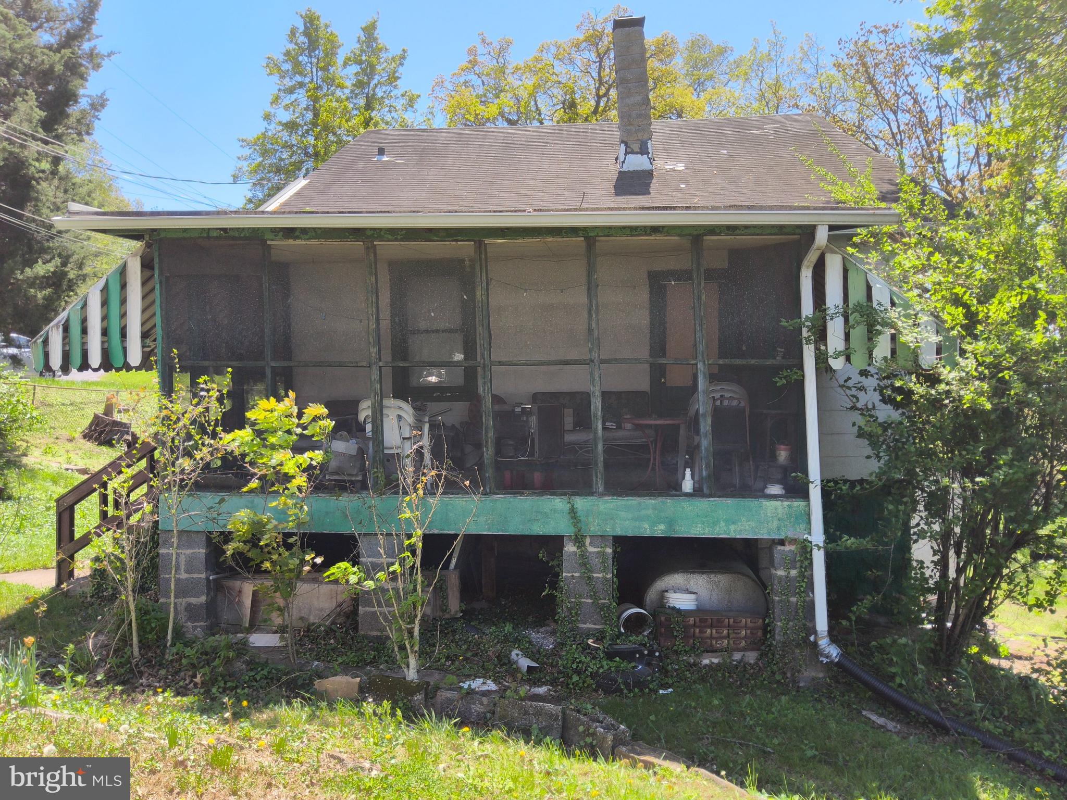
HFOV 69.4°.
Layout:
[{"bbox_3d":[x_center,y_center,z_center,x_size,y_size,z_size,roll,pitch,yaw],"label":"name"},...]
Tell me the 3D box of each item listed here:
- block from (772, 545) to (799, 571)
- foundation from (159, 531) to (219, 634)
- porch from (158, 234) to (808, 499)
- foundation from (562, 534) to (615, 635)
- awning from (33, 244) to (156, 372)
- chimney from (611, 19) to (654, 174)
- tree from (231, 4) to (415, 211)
[{"bbox_3d":[2.015,1.261,6.250,0.220,0.205,0.200,0,2,3],"label":"block"},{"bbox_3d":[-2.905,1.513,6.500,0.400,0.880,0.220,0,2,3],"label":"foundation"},{"bbox_3d":[-0.410,-0.310,7.558,5.300,2.170,2.600,0,2,3],"label":"porch"},{"bbox_3d":[0.443,1.465,6.230,0.400,0.800,0.220,0,2,3],"label":"foundation"},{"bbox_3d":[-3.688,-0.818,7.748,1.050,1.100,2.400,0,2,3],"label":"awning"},{"bbox_3d":[1.340,-4.106,10.510,0.440,2.080,0.430,0,2,3],"label":"chimney"},{"bbox_3d":[-6.800,-6.700,26.000,6.600,12.600,6.400,0,2,3],"label":"tree"}]

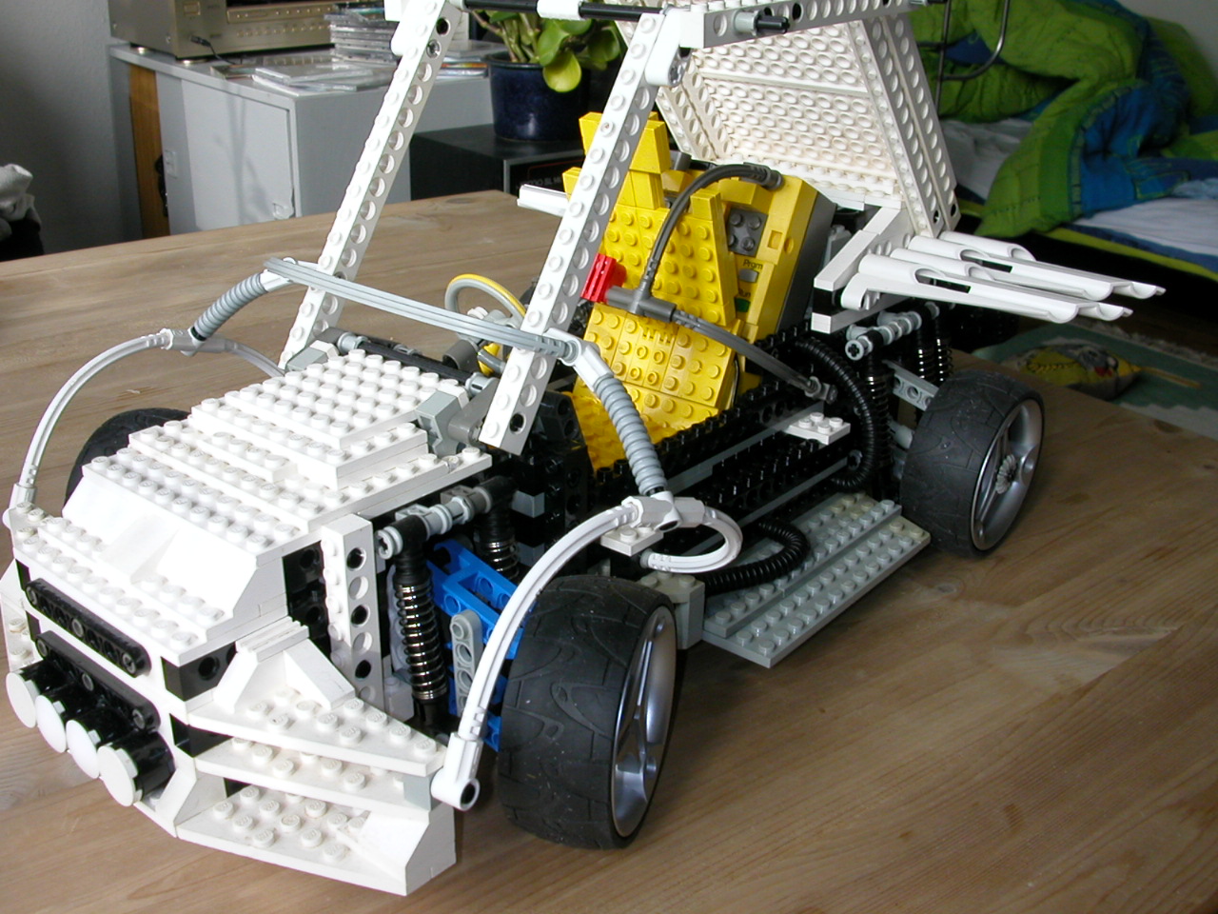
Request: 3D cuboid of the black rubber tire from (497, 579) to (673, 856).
[{"bbox_3d":[-0.004,0.067,0.345,0.029,0.070,0.070,8,25,16],"label":"black rubber tire"}]

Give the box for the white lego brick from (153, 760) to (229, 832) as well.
[{"bbox_3d":[-0.103,0.083,0.320,0.008,0.010,0.016,19,30,36],"label":"white lego brick"}]

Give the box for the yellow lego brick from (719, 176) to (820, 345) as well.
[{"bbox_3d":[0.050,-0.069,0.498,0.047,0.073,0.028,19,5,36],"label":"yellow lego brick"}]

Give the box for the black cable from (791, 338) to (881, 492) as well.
[{"bbox_3d":[0.087,-0.020,0.487,0.026,0.060,0.038,19,30,36],"label":"black cable"}]

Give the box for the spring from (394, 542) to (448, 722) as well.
[{"bbox_3d":[-0.050,0.047,0.348,0.011,0.054,0.011,9,22,39],"label":"spring"}]

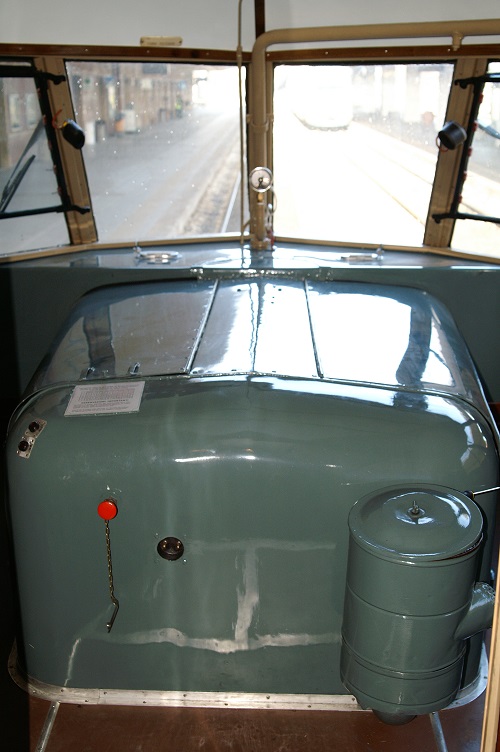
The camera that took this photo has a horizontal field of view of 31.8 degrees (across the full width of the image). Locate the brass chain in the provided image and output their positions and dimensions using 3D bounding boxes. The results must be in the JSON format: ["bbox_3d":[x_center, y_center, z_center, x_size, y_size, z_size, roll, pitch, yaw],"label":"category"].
[{"bbox_3d":[-0.329,0.475,2.083,0.032,0.313,0.018,0,20,1],"label":"brass chain"}]

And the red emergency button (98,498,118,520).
[{"bbox_3d":[-0.325,0.302,2.018,0.045,0.045,0.042,0,20,1],"label":"red emergency button"}]

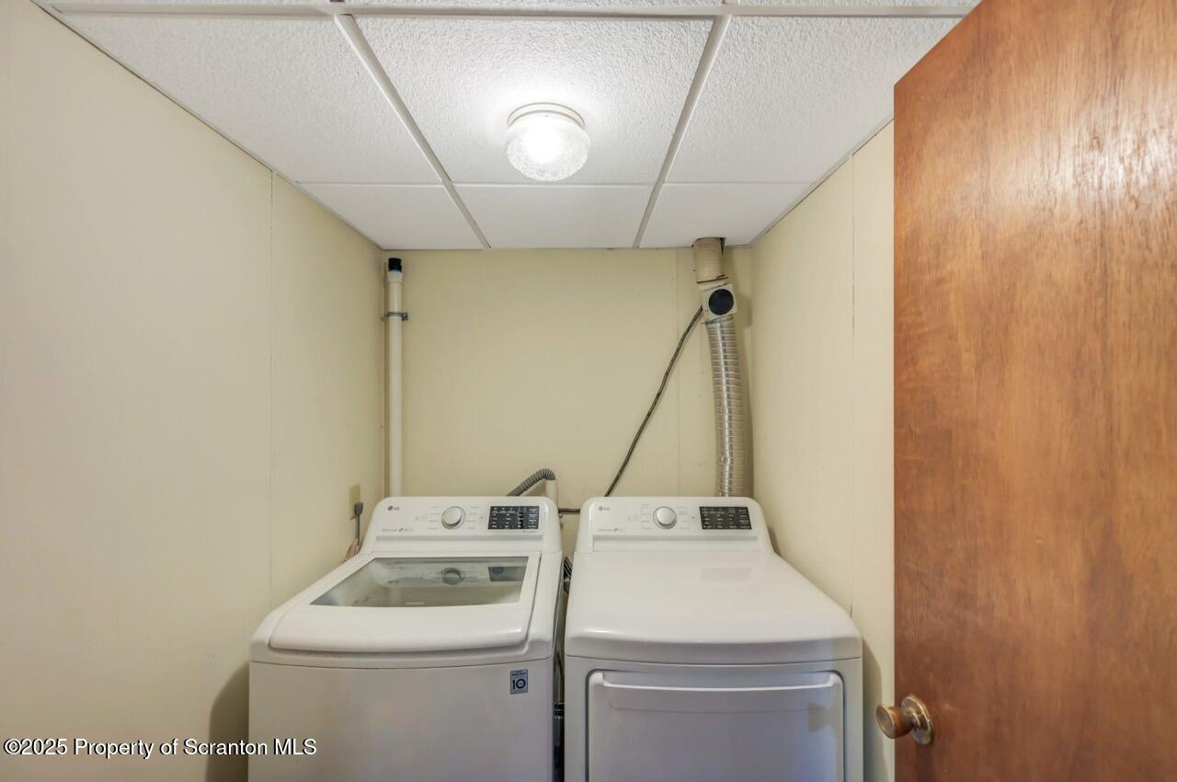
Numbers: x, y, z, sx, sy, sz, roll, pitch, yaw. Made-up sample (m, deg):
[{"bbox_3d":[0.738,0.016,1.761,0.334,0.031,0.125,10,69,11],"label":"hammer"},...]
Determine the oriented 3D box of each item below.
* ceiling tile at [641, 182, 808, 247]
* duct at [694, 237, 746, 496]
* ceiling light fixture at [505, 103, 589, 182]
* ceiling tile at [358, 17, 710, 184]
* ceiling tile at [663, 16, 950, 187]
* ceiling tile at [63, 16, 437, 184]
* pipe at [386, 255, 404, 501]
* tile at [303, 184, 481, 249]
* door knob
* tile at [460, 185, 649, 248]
[{"bbox_3d":[0.437,-0.603,1.626,0.443,0.020,0.568,0,0,0],"label":"ceiling tile"},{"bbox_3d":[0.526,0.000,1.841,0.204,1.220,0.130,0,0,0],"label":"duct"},{"bbox_3d":[-0.094,-0.545,1.037,0.190,0.107,0.190,0,0,0],"label":"ceiling light fixture"},{"bbox_3d":[-0.094,-0.605,1.023,0.590,0.020,0.590,0,0,0],"label":"ceiling tile"},{"bbox_3d":[0.442,-0.605,1.027,0.443,0.020,0.590,0,0,0],"label":"ceiling tile"},{"bbox_3d":[-0.628,-0.605,1.019,0.438,0.020,0.590,0,0,0],"label":"ceiling tile"},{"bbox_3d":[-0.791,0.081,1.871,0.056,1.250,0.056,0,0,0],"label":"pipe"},{"bbox_3d":[-0.633,-0.603,1.617,0.438,0.020,0.568,0,0,0],"label":"tile"},{"bbox_3d":[0.526,0.551,0.768,0.060,0.066,0.066,0,0,0],"label":"door knob"},{"bbox_3d":[-0.099,-0.603,1.622,0.590,0.020,0.568,0,0,0],"label":"tile"}]

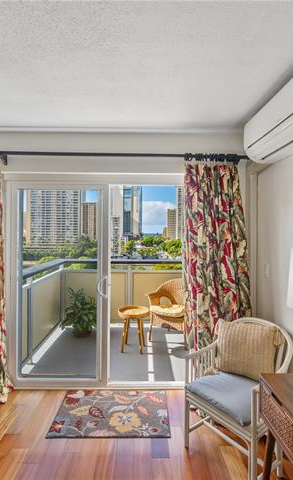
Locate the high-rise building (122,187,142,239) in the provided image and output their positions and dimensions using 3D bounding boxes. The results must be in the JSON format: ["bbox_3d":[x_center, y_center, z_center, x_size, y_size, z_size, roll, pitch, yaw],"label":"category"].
[{"bbox_3d":[-20.001,-35.702,348.854,26.000,90.000,24.000,0,1,-2],"label":"high-rise building"}]

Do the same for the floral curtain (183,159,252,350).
[{"bbox_3d":[0.627,0.360,2.278,0.620,2.150,0.280,0,1,-2],"label":"floral curtain"}]

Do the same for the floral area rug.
[{"bbox_3d":[-0.273,1.433,2.165,0.930,0.012,0.580,0,1,-2],"label":"floral area rug"}]

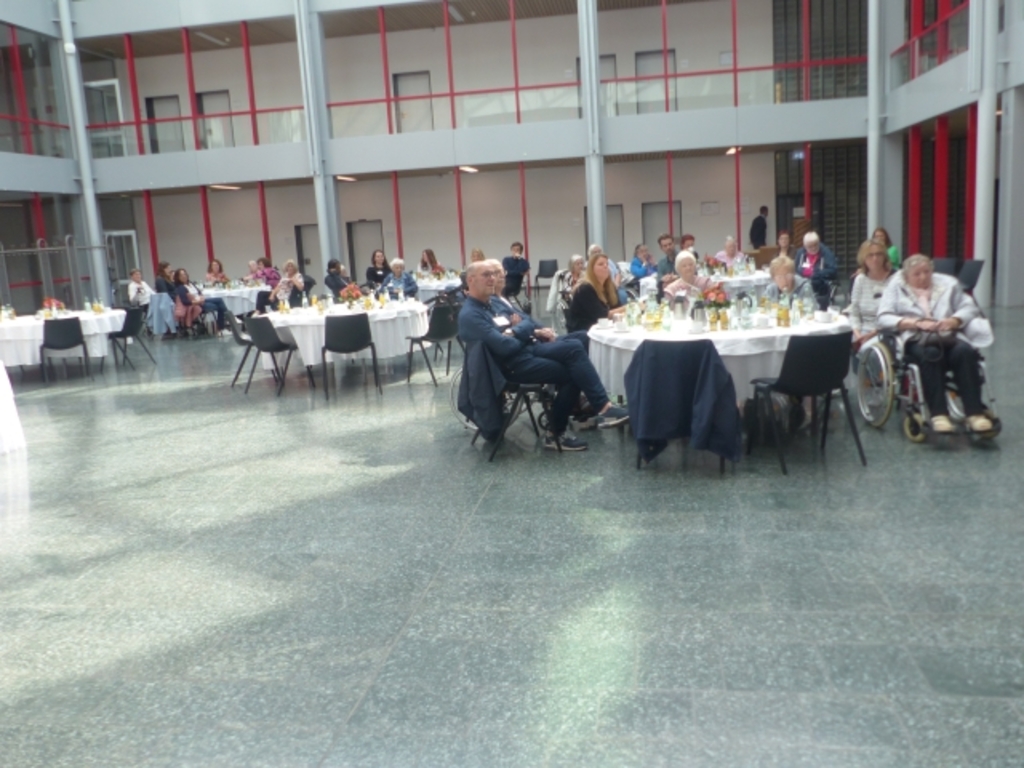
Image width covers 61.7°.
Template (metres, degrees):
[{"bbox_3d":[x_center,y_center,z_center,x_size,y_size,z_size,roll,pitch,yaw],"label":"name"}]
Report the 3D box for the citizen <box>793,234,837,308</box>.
[{"bbox_3d":[3.734,-1.220,10.566,0.580,1.270,0.850,7,14,44],"label":"citizen"}]

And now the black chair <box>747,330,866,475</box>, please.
[{"bbox_3d":[1.772,0.075,5.203,0.520,0.800,0.540,-5,9,-10],"label":"black chair"}]

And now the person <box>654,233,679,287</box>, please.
[{"bbox_3d":[2.169,-1.239,11.226,0.520,1.390,0.750,-10,12,-36],"label":"person"}]

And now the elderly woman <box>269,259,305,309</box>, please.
[{"bbox_3d":[-3.707,-1.374,13.915,0.550,1.250,0.850,1,11,25],"label":"elderly woman"}]

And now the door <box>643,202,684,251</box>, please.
[{"bbox_3d":[3.769,-3.514,21.329,0.970,2.030,0.120,-2,11,9],"label":"door"}]

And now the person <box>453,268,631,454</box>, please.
[{"bbox_3d":[0.220,-0.193,5.956,1.100,1.320,0.620,-1,11,12],"label":"person"}]

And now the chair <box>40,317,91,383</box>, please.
[{"bbox_3d":[-5.485,-0.442,10.617,0.520,0.790,0.520,-8,11,-23],"label":"chair"}]

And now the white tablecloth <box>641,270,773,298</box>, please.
[{"bbox_3d":[2.636,-1.184,11.420,1.840,0.510,1.840,-3,10,1],"label":"white tablecloth"}]

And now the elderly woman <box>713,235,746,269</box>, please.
[{"bbox_3d":[3.425,-1.629,13.365,0.500,1.320,0.750,-3,9,5],"label":"elderly woman"}]

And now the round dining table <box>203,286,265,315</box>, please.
[{"bbox_3d":[-5.373,-1.394,16.005,1.840,0.750,1.840,-3,10,1],"label":"round dining table"}]

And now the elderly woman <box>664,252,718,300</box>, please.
[{"bbox_3d":[1.514,-0.478,7.178,0.520,1.230,0.750,-5,10,-7],"label":"elderly woman"}]

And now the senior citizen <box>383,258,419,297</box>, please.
[{"bbox_3d":[-1.344,-0.837,10.293,0.520,1.260,0.720,-2,10,8],"label":"senior citizen"}]

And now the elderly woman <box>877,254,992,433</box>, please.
[{"bbox_3d":[2.812,-0.316,5.767,0.620,1.090,0.840,-4,9,-1],"label":"elderly woman"}]

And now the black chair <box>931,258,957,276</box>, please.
[{"bbox_3d":[5.762,-1.274,11.613,0.520,0.810,0.540,-5,10,-6],"label":"black chair"}]

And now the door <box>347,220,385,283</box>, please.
[{"bbox_3d":[-3.945,-3.389,23.554,1.000,2.080,0.150,-2,10,8],"label":"door"}]

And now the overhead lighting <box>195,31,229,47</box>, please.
[{"bbox_3d":[-8.616,-9.869,24.653,0.160,0.080,1.700,-2,9,8],"label":"overhead lighting"}]

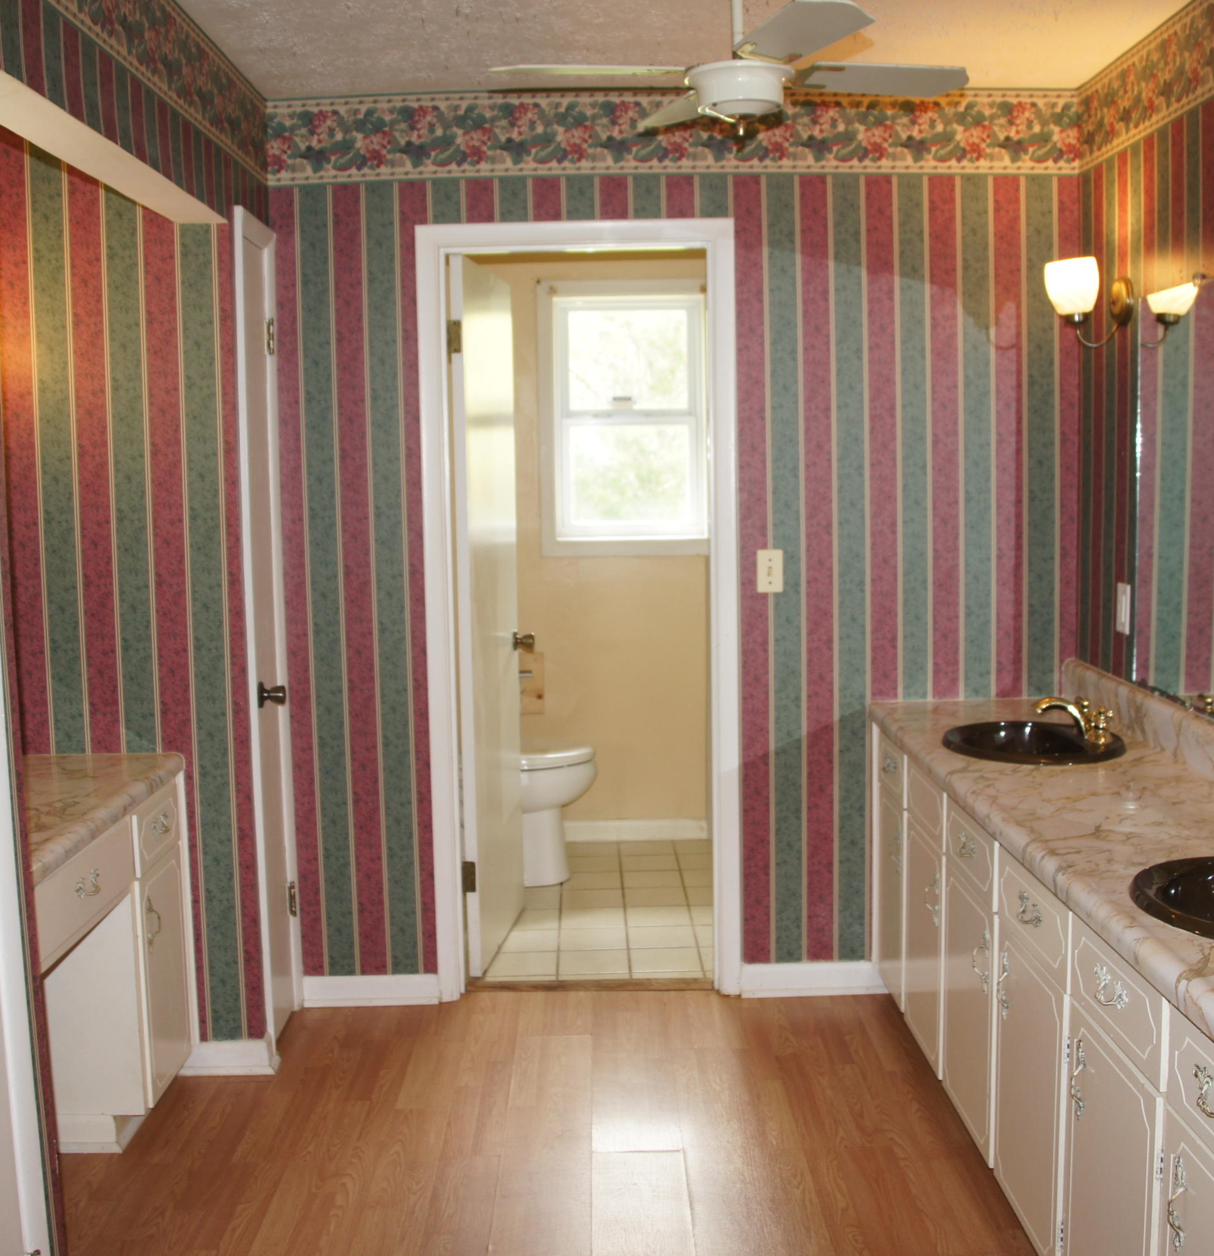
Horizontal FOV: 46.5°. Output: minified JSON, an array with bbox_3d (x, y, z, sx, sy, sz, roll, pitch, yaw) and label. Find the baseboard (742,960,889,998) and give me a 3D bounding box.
[{"bbox_3d":[0.579,0.980,3.931,0.415,0.092,0.020,-1,7,-1],"label":"baseboard"}]

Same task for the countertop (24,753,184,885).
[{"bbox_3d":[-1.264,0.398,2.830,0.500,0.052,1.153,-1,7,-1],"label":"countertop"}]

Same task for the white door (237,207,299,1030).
[{"bbox_3d":[-0.854,0.025,3.601,0.042,2.095,0.375,-1,7,-1],"label":"white door"}]

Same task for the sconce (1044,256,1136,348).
[{"bbox_3d":[1.146,-0.783,3.398,0.193,0.216,0.137,-1,7,-1],"label":"sconce"}]

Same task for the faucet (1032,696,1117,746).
[{"bbox_3d":[1.070,0.219,3.257,0.168,0.100,0.168,-1,7,-1],"label":"faucet"}]

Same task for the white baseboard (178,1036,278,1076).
[{"bbox_3d":[-0.935,1.059,3.485,0.236,0.092,0.020,-1,7,-1],"label":"white baseboard"}]

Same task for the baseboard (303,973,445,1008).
[{"bbox_3d":[-0.652,1.002,3.919,0.381,0.092,0.020,-1,7,-1],"label":"baseboard"}]

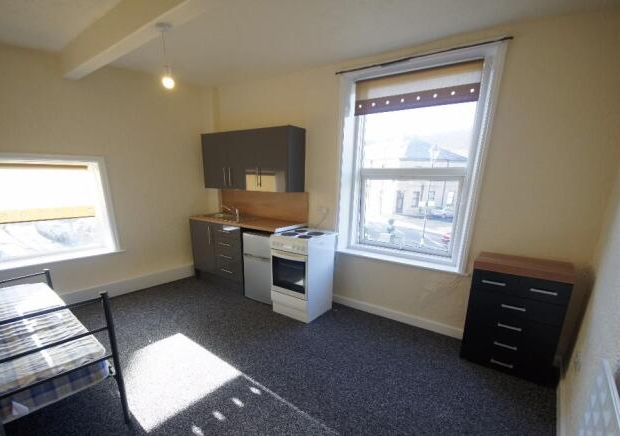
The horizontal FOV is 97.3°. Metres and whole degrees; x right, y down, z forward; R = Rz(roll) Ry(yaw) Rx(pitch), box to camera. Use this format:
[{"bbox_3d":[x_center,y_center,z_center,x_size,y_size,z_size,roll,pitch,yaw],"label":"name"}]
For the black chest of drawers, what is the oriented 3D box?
[{"bbox_3d":[1.665,0.786,2.261,0.625,0.868,0.350,7,12,33],"label":"black chest of drawers"}]

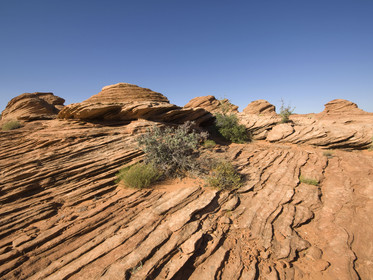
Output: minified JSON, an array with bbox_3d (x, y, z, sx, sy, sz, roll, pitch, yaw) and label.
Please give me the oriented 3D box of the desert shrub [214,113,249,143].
[{"bbox_3d":[2.127,-0.601,9.500,1.539,1.415,1.500,0,7,0],"label":"desert shrub"}]

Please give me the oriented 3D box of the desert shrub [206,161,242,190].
[{"bbox_3d":[0.756,0.705,4.000,0.696,0.554,0.650,0,7,0],"label":"desert shrub"}]

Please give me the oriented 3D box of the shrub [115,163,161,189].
[{"bbox_3d":[-0.983,0.711,4.050,0.890,0.451,0.750,0,7,0],"label":"shrub"}]

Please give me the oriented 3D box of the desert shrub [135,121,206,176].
[{"bbox_3d":[-0.354,0.188,4.900,1.675,1.330,1.400,0,7,0],"label":"desert shrub"}]

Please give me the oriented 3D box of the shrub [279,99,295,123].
[{"bbox_3d":[5.779,-1.702,11.500,0.735,1.372,0.850,0,7,0],"label":"shrub"}]

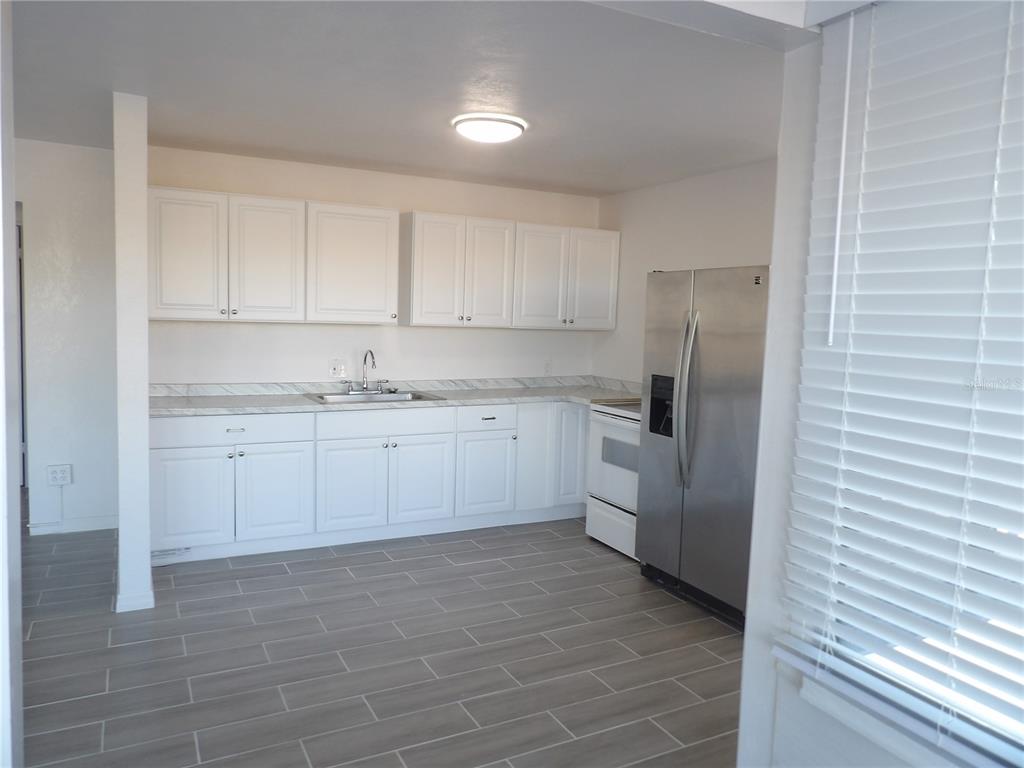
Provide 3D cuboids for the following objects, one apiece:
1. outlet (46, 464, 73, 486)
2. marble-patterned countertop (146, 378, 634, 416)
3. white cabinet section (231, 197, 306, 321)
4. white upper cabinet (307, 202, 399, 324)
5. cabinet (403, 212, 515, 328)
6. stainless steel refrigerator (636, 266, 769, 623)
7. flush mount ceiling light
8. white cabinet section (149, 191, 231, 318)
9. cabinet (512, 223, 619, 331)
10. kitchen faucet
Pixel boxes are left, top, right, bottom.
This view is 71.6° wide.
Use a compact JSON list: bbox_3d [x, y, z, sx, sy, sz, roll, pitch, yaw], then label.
[{"bbox_3d":[-2.855,0.577,4.490,0.120,0.124,0.045,-1,6,-27],"label":"outlet"},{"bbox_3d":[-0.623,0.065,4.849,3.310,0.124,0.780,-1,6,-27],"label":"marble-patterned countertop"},{"bbox_3d":[-1.568,-0.769,4.502,0.451,0.759,0.325,-1,6,-27],"label":"white cabinet section"},{"bbox_3d":[-1.105,-0.782,4.761,0.602,0.763,0.325,-1,6,-27],"label":"white upper cabinet"},{"bbox_3d":[-0.404,-0.797,5.119,0.771,0.763,0.325,-1,6,-27],"label":"cabinet"},{"bbox_3d":[1.259,0.287,3.812,0.800,1.755,0.880,-1,6,-27],"label":"stainless steel refrigerator"},{"bbox_3d":[-0.115,-1.266,3.563,0.376,0.093,0.376,2,6,0],"label":"flush mount ceiling light"},{"bbox_3d":[-1.968,-0.761,4.298,0.447,0.745,0.325,-1,6,-27],"label":"white cabinet section"},{"bbox_3d":[0.347,-0.812,5.502,0.917,0.763,0.325,-1,6,-27],"label":"cabinet"},{"bbox_3d":[-0.975,-0.075,4.830,0.060,0.298,0.225,-1,6,-27],"label":"kitchen faucet"}]

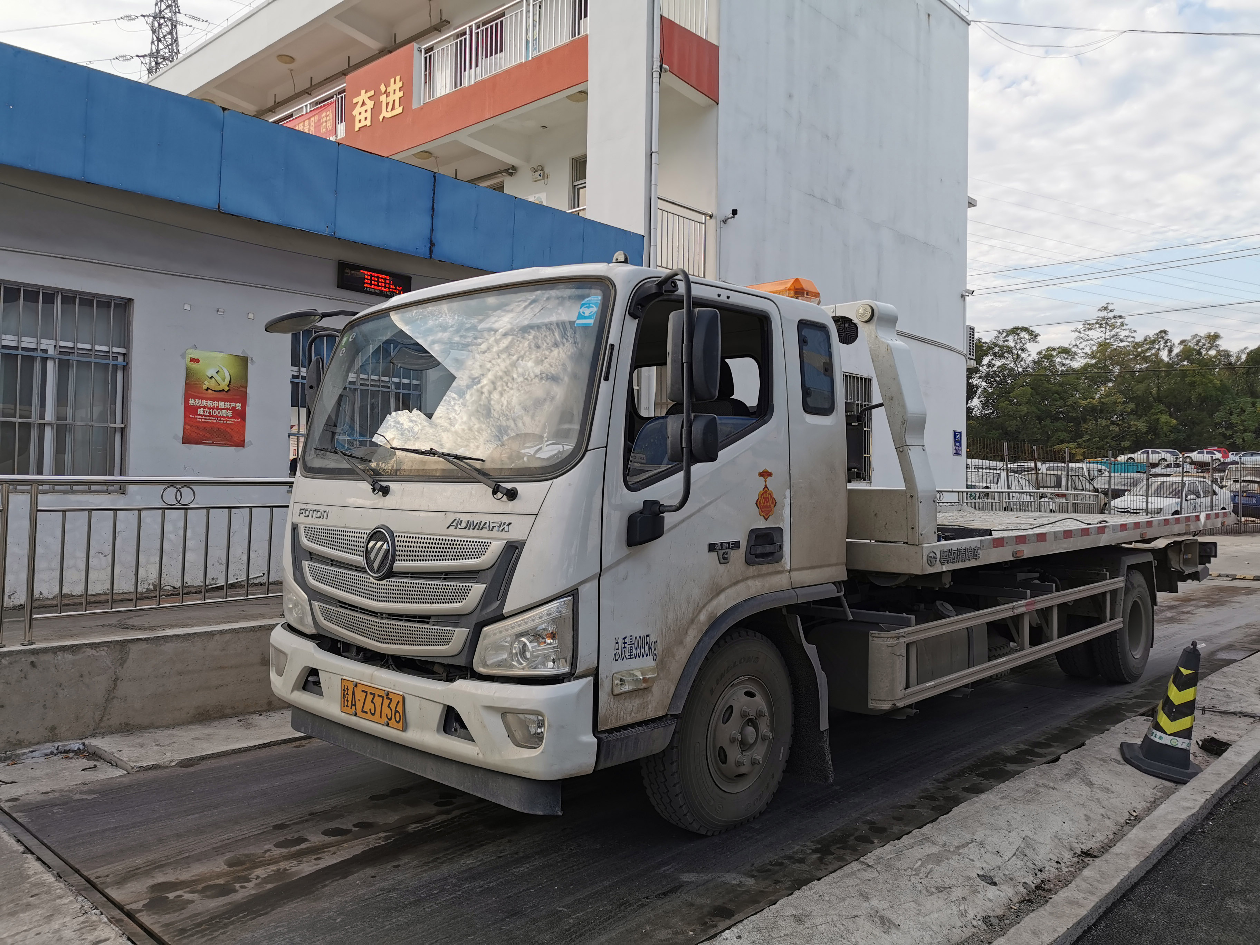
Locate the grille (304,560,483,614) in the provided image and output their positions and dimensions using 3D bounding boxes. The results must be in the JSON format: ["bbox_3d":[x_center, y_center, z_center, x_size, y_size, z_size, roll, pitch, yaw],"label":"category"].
[{"bbox_3d":[-0.977,0.471,3.910,1.270,0.175,0.080,-1,-2,43],"label":"grille"}]

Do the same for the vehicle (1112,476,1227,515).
[{"bbox_3d":[15.420,0.870,28.000,4.400,1.460,1.730,2,-2,-33],"label":"vehicle"}]

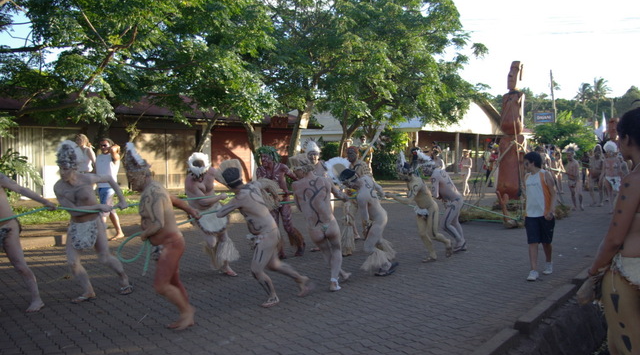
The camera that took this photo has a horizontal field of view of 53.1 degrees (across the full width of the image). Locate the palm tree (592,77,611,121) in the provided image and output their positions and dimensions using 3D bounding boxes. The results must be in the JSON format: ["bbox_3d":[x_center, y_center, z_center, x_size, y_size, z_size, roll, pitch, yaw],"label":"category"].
[{"bbox_3d":[50.574,-13.396,115.000,4.200,9.500,4.200,0,3,0],"label":"palm tree"}]

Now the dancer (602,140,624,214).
[{"bbox_3d":[7.795,0.000,17.000,0.600,1.940,0.450,1,3,27],"label":"dancer"}]

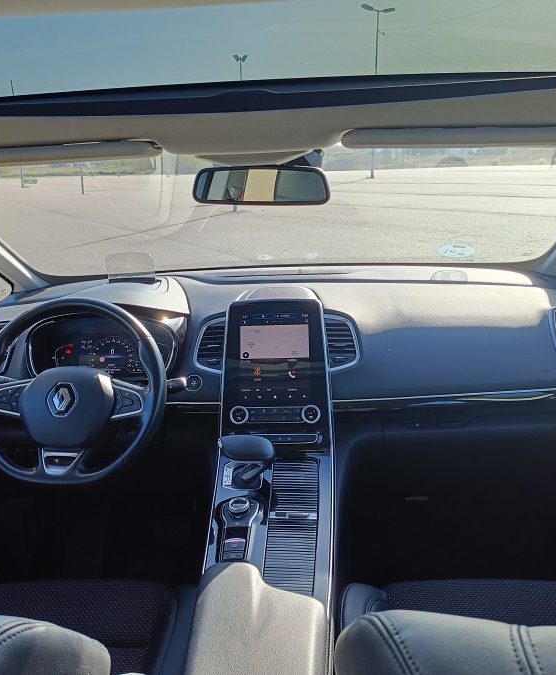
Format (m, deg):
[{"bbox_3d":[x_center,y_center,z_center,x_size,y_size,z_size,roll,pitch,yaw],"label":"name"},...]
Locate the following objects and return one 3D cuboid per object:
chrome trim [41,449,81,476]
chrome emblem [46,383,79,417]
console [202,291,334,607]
[{"bbox_3d":[-0.405,0.233,1.210,0.074,0.050,0.020,0,-9,3],"label":"chrome trim"},{"bbox_3d":[-0.402,0.116,1.213,0.058,0.064,0.015,0,-9,3],"label":"chrome emblem"},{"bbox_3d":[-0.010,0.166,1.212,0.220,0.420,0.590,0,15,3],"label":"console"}]

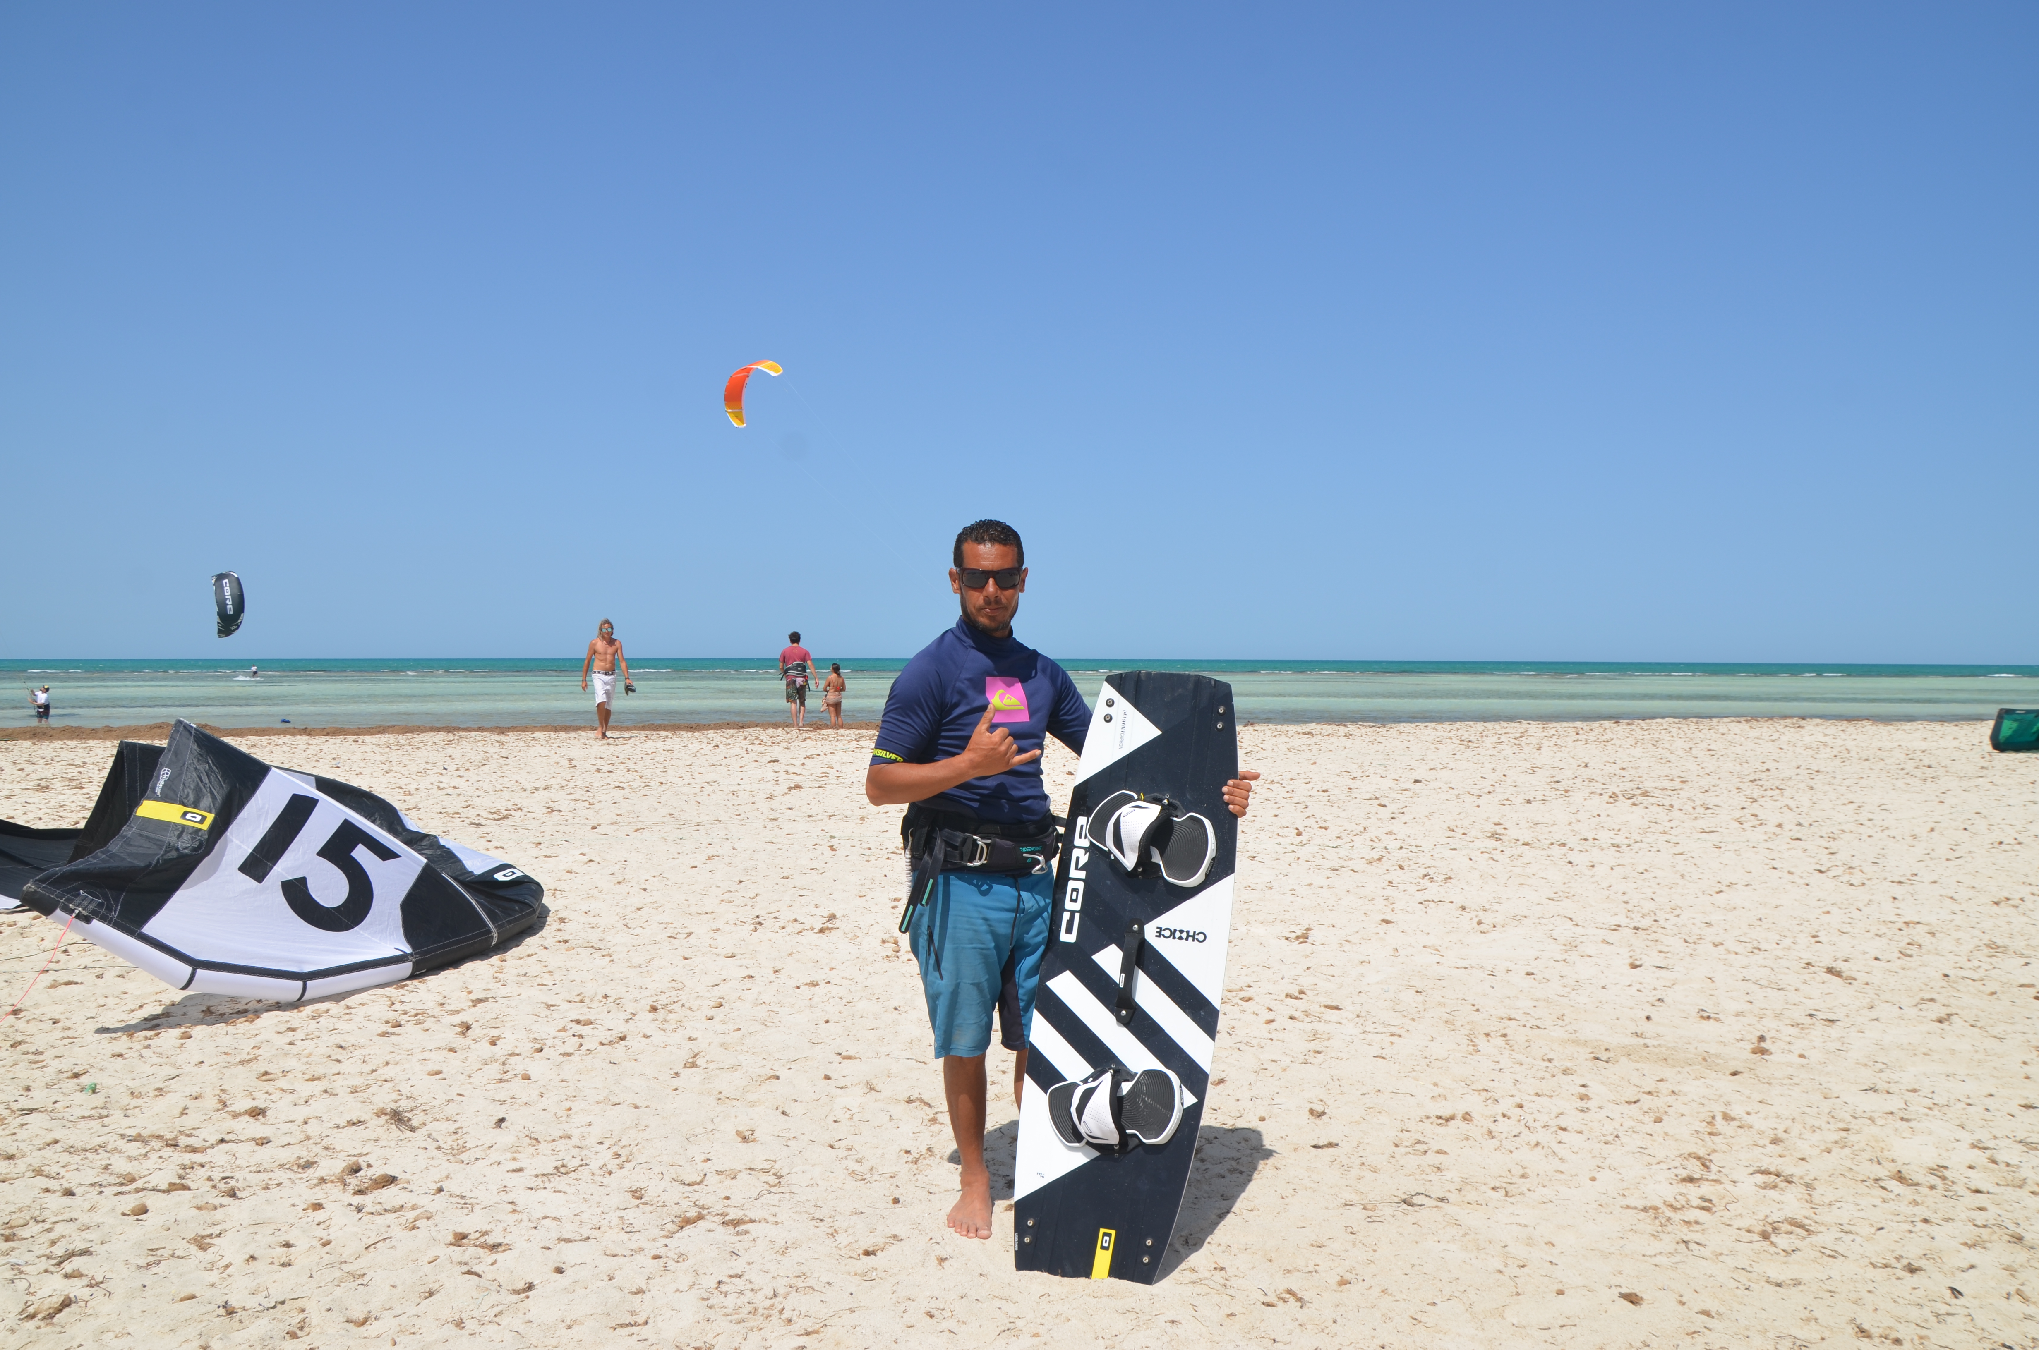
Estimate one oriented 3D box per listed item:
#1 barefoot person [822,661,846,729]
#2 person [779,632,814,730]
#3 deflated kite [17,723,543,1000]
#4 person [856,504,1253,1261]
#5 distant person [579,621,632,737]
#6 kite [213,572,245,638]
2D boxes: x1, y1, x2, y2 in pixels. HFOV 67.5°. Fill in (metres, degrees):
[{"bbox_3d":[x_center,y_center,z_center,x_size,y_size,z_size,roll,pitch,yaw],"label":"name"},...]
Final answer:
[{"bbox_3d":[-3.427,0.393,28.300,0.450,1.250,0.310,0,1,-9],"label":"barefoot person"},{"bbox_3d":[-4.034,0.100,27.500,0.660,1.760,0.420,0,1,0],"label":"person"},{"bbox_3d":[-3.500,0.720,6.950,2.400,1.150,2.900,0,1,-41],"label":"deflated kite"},{"bbox_3d":[0.100,0.488,3.750,0.930,1.750,0.500,0,1,-7],"label":"person"},{"bbox_3d":[-6.102,0.059,22.500,0.760,1.780,0.450,0,1,-14],"label":"distant person"},{"bbox_3d":[-62.199,-5.484,120.000,2.400,5.200,2.200,0,1,-18],"label":"kite"}]

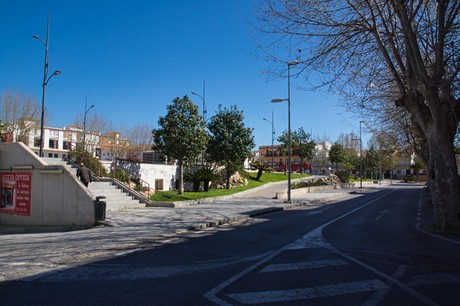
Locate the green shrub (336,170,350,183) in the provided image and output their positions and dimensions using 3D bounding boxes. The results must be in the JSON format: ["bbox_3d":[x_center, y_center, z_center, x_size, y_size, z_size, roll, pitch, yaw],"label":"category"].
[{"bbox_3d":[14.856,3.068,45.000,1.800,1.600,1.800,-1,-4,29],"label":"green shrub"}]

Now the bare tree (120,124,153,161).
[{"bbox_3d":[-16.239,-1.236,60.150,5.200,7.526,5.200,-1,-4,29],"label":"bare tree"}]

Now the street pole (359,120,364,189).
[{"bbox_3d":[16.563,0.243,44.387,1.770,8.675,0.300,-1,-4,29],"label":"street pole"}]

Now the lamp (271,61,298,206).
[{"bbox_3d":[3.409,-1.331,21.327,1.770,8.720,0.300,-1,-4,29],"label":"lamp"}]

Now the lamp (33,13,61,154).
[{"bbox_3d":[-13.325,-4.883,24.806,3.400,10.733,0.300,-1,-4,29],"label":"lamp"}]

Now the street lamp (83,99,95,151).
[{"bbox_3d":[-21.269,-3.257,51.771,2.100,10.436,0.300,-1,-4,29],"label":"street lamp"}]

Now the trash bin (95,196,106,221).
[{"bbox_3d":[-4.196,1.815,11.231,0.360,0.782,0.360,-1,-4,29],"label":"trash bin"}]

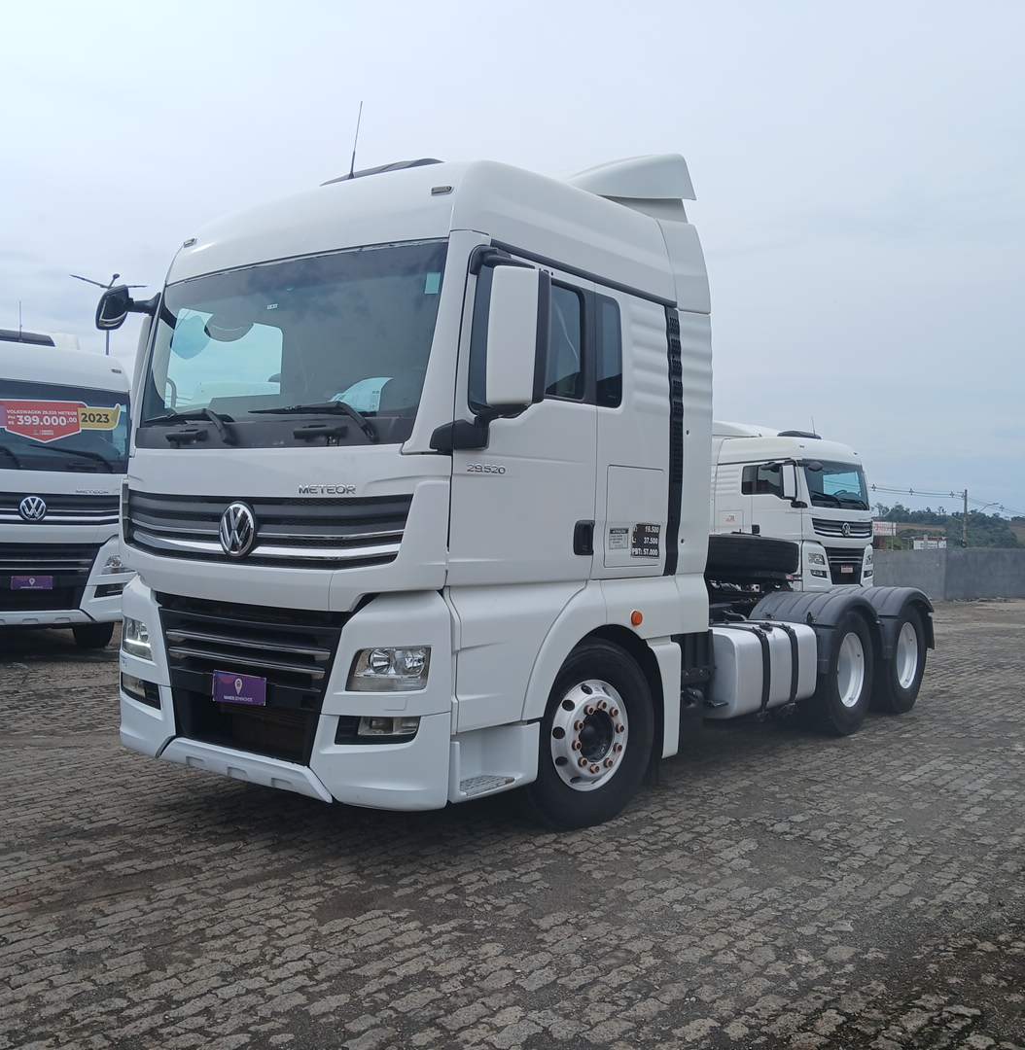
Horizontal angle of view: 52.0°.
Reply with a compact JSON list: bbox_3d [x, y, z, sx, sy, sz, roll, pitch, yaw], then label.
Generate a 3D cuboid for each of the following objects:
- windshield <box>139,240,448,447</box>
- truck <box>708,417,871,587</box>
[{"bbox_3d":[-1.241,-0.855,5.285,2.150,0.970,0.220,2,-12,38],"label":"windshield"},{"bbox_3d":[4.353,-0.288,23.442,2.620,3.850,7.190,1,0,-41],"label":"truck"}]

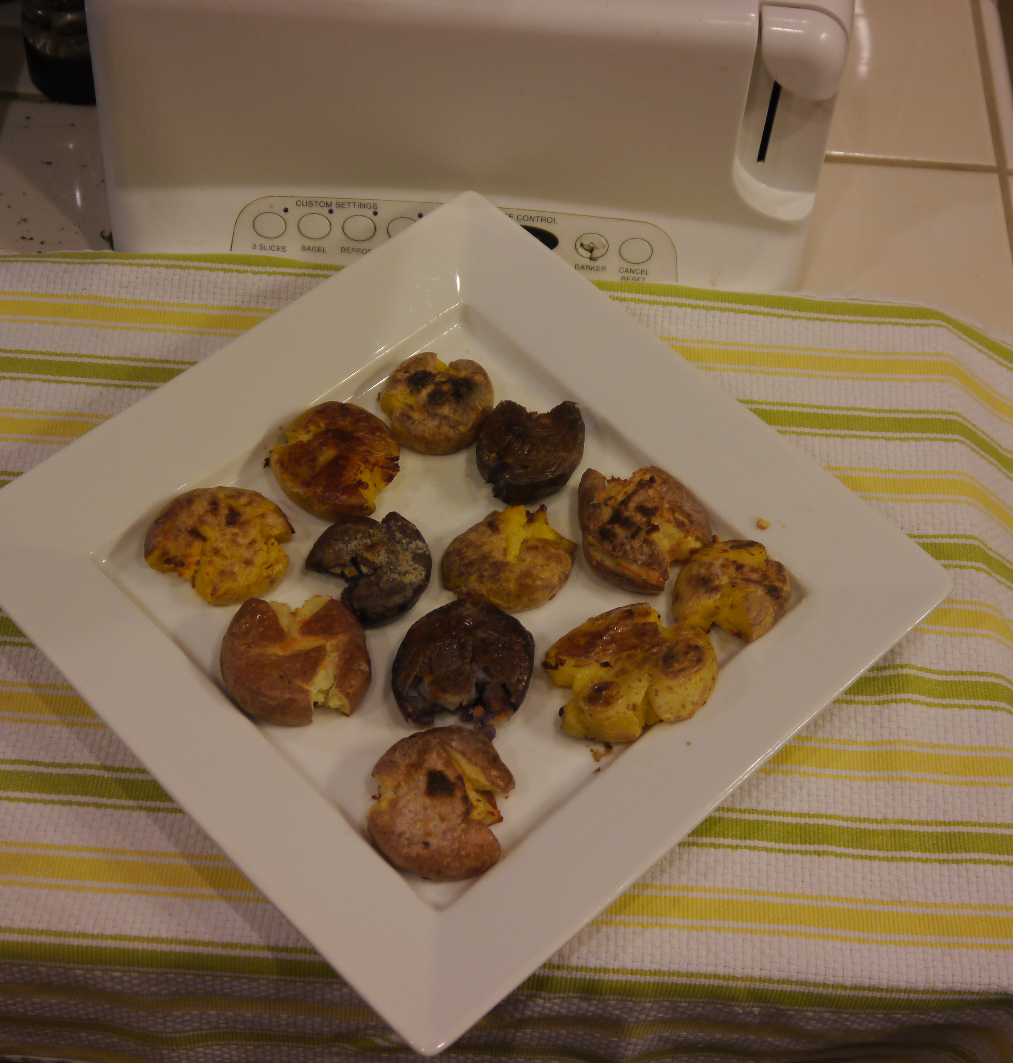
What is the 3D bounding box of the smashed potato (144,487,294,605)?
[{"bbox_3d":[-0.124,0.006,0.815,0.065,0.025,0.055,14,56,6],"label":"smashed potato"}]

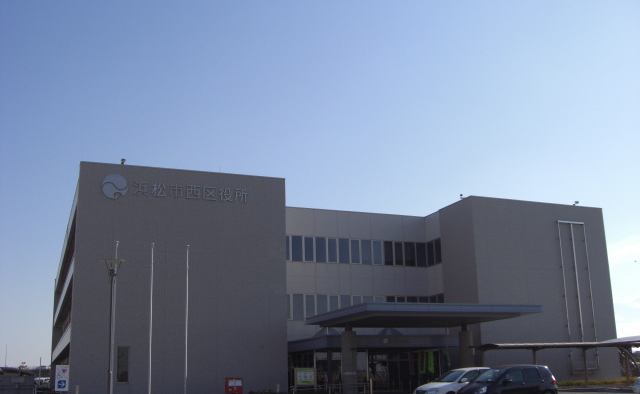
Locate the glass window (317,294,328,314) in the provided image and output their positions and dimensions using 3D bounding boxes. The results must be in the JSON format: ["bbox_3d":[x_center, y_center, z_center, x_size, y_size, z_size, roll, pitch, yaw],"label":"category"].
[{"bbox_3d":[0.151,7.606,48.218,0.850,1.750,0.100,5,-15,-23],"label":"glass window"}]

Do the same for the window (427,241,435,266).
[{"bbox_3d":[8.313,4.247,52.625,0.120,1.817,1.060,4,-15,-21],"label":"window"}]

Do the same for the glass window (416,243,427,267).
[{"bbox_3d":[7.665,4.353,52.989,0.854,1.817,0.120,4,-15,-21],"label":"glass window"}]

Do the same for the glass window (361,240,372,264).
[{"bbox_3d":[3.354,3.990,50.596,0.850,1.750,0.100,5,-15,-23],"label":"glass window"}]

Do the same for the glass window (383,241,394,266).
[{"bbox_3d":[5.111,4.170,52.030,0.838,1.817,0.120,4,-15,-21],"label":"glass window"}]

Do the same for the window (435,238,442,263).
[{"bbox_3d":[8.620,4.022,51.253,0.100,1.750,0.850,5,-15,-23],"label":"window"}]

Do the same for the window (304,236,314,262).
[{"bbox_3d":[-0.731,3.658,48.816,0.800,1.750,0.100,5,-15,-23],"label":"window"}]

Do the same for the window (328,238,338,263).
[{"bbox_3d":[0.938,3.793,49.543,0.800,1.750,0.100,5,-15,-23],"label":"window"}]

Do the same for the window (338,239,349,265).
[{"bbox_3d":[1.691,3.855,49.871,0.820,1.750,0.100,5,-15,-23],"label":"window"}]

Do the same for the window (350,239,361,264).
[{"bbox_3d":[2.557,3.925,50.248,0.800,1.750,0.100,5,-15,-23],"label":"window"}]

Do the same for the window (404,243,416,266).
[{"bbox_3d":[6.782,4.290,52.657,0.961,1.817,0.120,4,-15,-21],"label":"window"}]

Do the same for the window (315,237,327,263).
[{"bbox_3d":[0.072,3.807,50.138,0.898,1.817,0.120,4,-15,-21],"label":"window"}]

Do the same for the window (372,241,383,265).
[{"bbox_3d":[4.288,4.110,51.721,0.820,1.817,0.120,4,-15,-21],"label":"window"}]

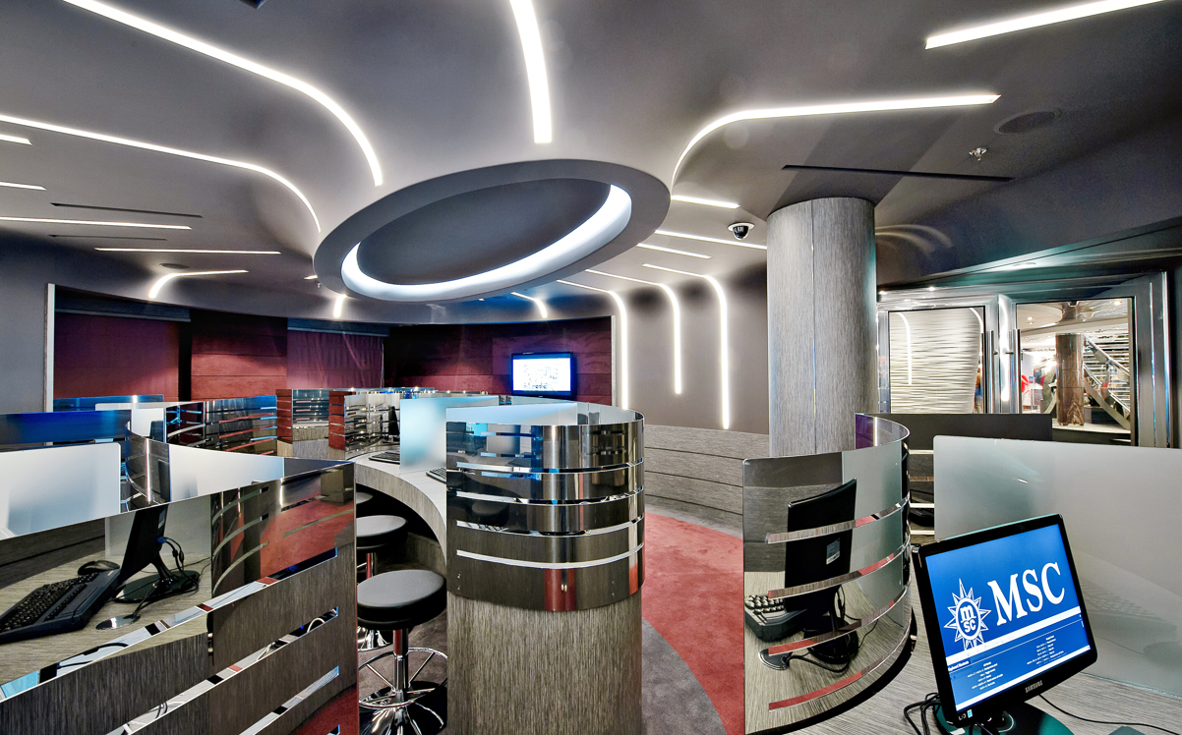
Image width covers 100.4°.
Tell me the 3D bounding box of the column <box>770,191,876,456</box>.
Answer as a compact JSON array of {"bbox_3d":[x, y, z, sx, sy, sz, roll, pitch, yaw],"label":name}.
[{"bbox_3d":[1.282,0.291,2.736,0.540,2.291,0.540,0,-1,0],"label":"column"}]

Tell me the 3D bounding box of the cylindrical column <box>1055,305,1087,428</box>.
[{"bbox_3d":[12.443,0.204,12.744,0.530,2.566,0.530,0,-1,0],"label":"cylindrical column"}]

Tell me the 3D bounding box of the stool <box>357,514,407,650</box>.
[{"bbox_3d":[-1.220,1.158,2.721,0.430,0.592,0.430,0,-1,0],"label":"stool"}]

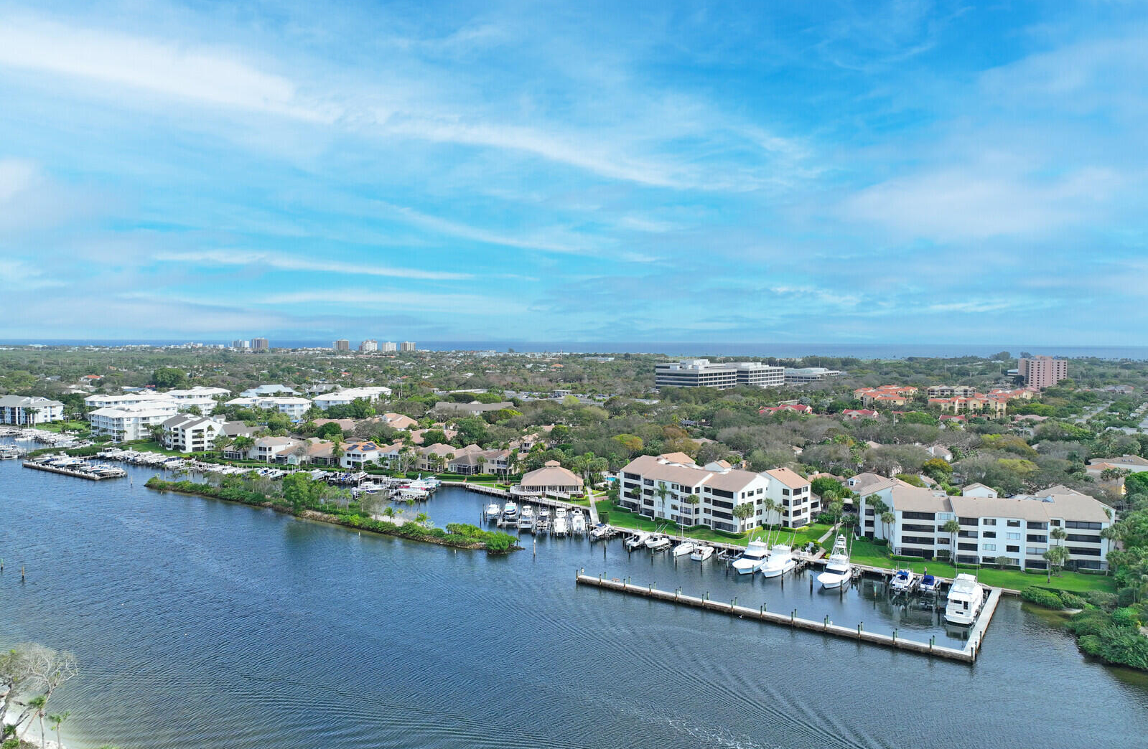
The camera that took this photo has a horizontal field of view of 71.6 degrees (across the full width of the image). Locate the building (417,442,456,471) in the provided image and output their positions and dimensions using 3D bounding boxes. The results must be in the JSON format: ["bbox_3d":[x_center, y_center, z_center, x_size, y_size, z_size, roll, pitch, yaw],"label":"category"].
[{"bbox_3d":[-52.160,30.660,303.650,12.500,9.500,13.000,1,3,15],"label":"building"}]

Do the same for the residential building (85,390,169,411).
[{"bbox_3d":[-263.020,18.990,475.220,25.000,14.500,40.000,2,3,40],"label":"residential building"}]

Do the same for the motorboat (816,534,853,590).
[{"bbox_3d":[54.680,39.190,166.840,4.900,9.200,14.800,2,3,34],"label":"motorboat"}]

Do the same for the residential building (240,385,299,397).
[{"bbox_3d":[-228.536,14.960,598.291,45.000,12.000,22.000,0,3,3],"label":"residential building"}]

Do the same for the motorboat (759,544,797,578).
[{"bbox_3d":[44.110,40.570,174.190,4.800,5.700,14.400,2,3,34],"label":"motorboat"}]

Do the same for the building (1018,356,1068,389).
[{"bbox_3d":[479.142,-1.338,812.611,38.000,35.500,23.000,1,3,5],"label":"building"}]

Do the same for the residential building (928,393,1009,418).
[{"bbox_3d":[252.535,20.343,513.329,46.000,14.000,30.000,1,3,20],"label":"residential building"}]

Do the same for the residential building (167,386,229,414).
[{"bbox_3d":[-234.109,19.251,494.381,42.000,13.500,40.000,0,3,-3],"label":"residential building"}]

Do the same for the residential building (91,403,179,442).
[{"bbox_3d":[-217.900,22.970,401.540,39.000,14.500,33.000,2,3,40],"label":"residential building"}]

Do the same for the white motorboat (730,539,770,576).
[{"bbox_3d":[39.270,40.140,176.440,4.800,6.300,14.600,2,3,34],"label":"white motorboat"}]

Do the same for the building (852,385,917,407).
[{"bbox_3d":[220.030,17.879,565.279,40.000,14.000,48.000,1,3,18],"label":"building"}]

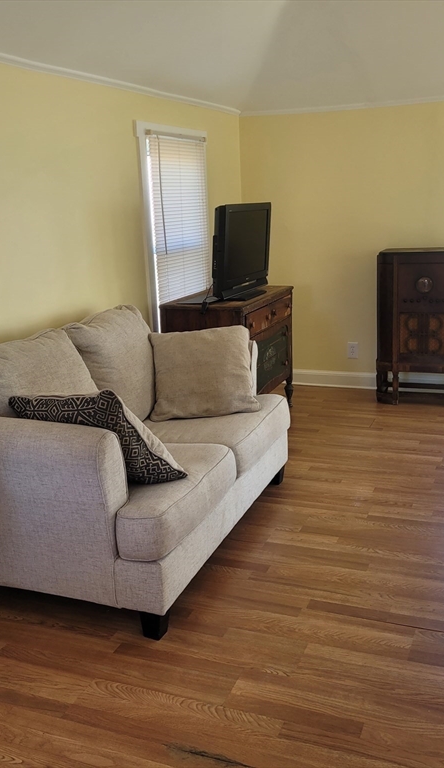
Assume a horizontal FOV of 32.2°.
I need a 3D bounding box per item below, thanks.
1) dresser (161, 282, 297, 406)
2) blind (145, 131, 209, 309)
[{"bbox_3d":[0.075,-0.153,4.814,0.530,0.799,0.877,3,15,23],"label":"dresser"},{"bbox_3d":[-0.244,-0.885,4.736,0.050,1.247,0.808,3,15,23],"label":"blind"}]

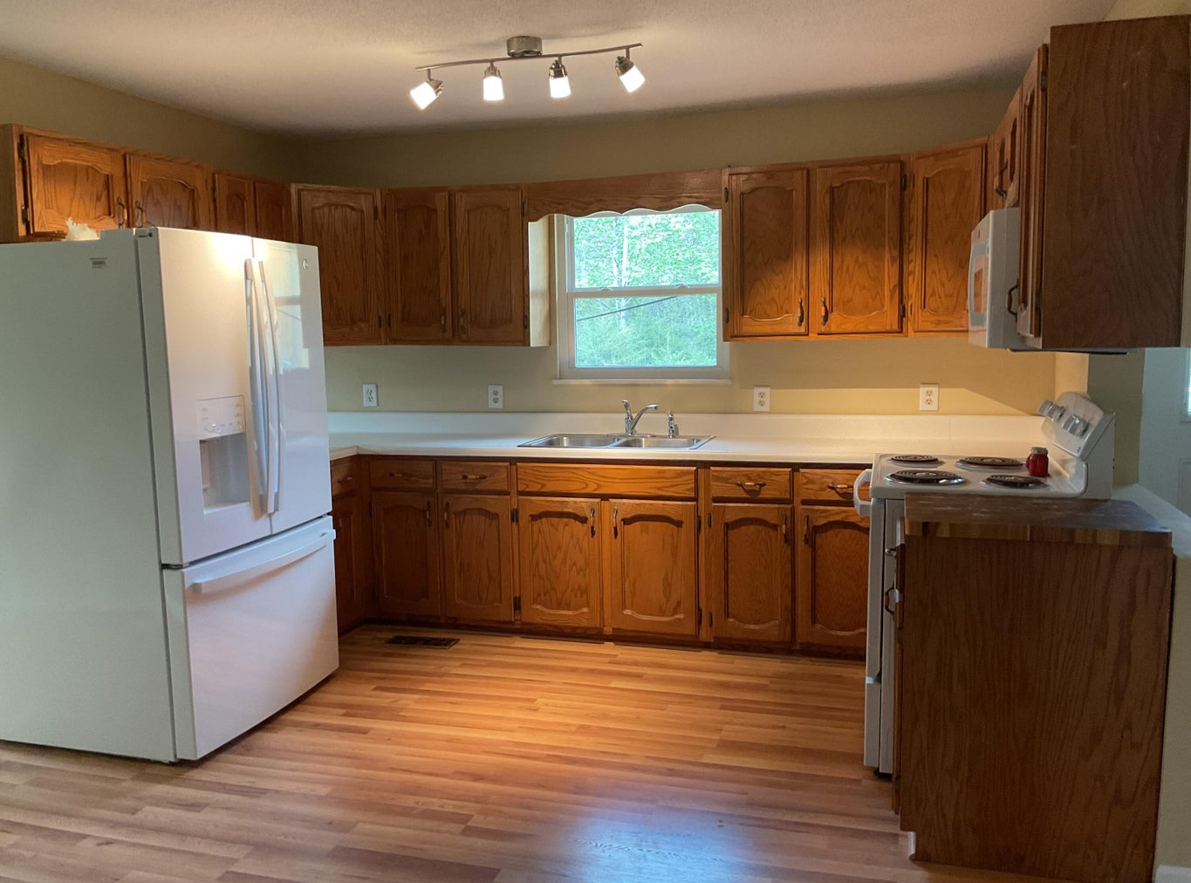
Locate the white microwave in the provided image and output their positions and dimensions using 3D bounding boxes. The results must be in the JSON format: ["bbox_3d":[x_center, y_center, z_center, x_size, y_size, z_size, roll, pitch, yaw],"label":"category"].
[{"bbox_3d":[1.492,-0.530,3.334,0.400,0.415,0.760,1,7,17],"label":"white microwave"}]

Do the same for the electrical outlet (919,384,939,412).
[{"bbox_3d":[1.527,-0.199,4.560,0.080,0.120,0.012,1,7,17],"label":"electrical outlet"}]

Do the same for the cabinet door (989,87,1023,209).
[{"bbox_3d":[1.373,-0.908,3.332,0.030,0.340,0.800,1,7,17],"label":"cabinet door"}]

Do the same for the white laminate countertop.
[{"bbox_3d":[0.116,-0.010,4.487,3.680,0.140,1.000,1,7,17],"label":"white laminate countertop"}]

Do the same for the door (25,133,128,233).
[{"bbox_3d":[-1.811,-0.874,3.507,0.028,0.325,0.448,1,7,17],"label":"door"}]

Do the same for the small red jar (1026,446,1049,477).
[{"bbox_3d":[1.485,0.067,3.350,0.070,0.100,0.068,1,7,17],"label":"small red jar"}]

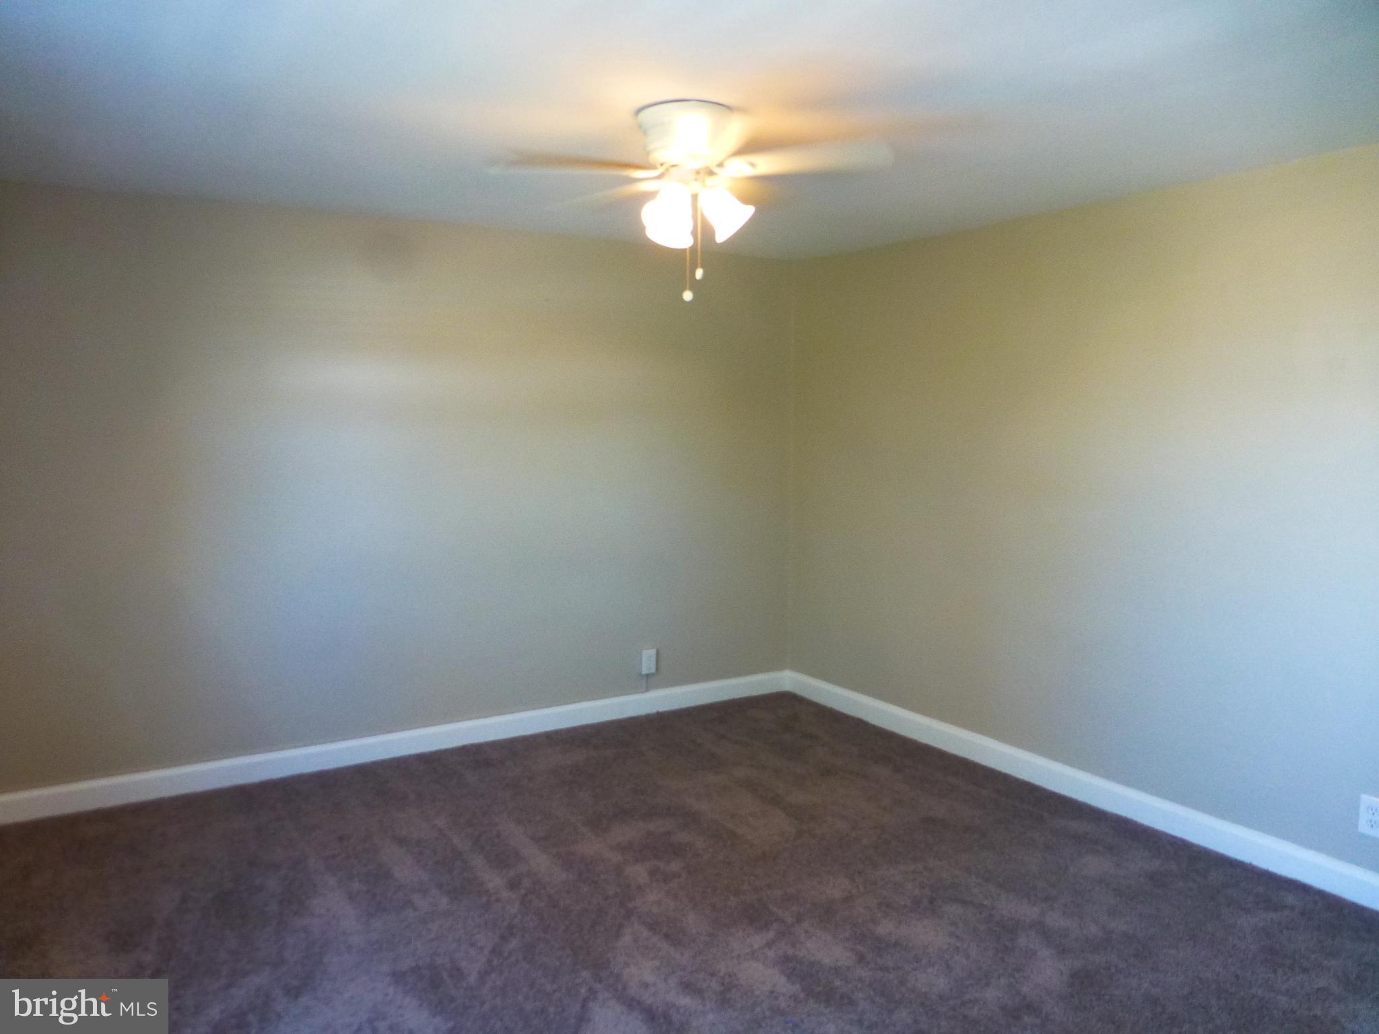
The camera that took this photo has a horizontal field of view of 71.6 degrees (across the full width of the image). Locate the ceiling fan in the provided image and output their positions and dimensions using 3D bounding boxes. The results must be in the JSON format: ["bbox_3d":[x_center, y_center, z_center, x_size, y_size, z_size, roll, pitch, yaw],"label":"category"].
[{"bbox_3d":[0.003,-0.848,2.600,1.090,0.480,1.060,0,6,0],"label":"ceiling fan"}]

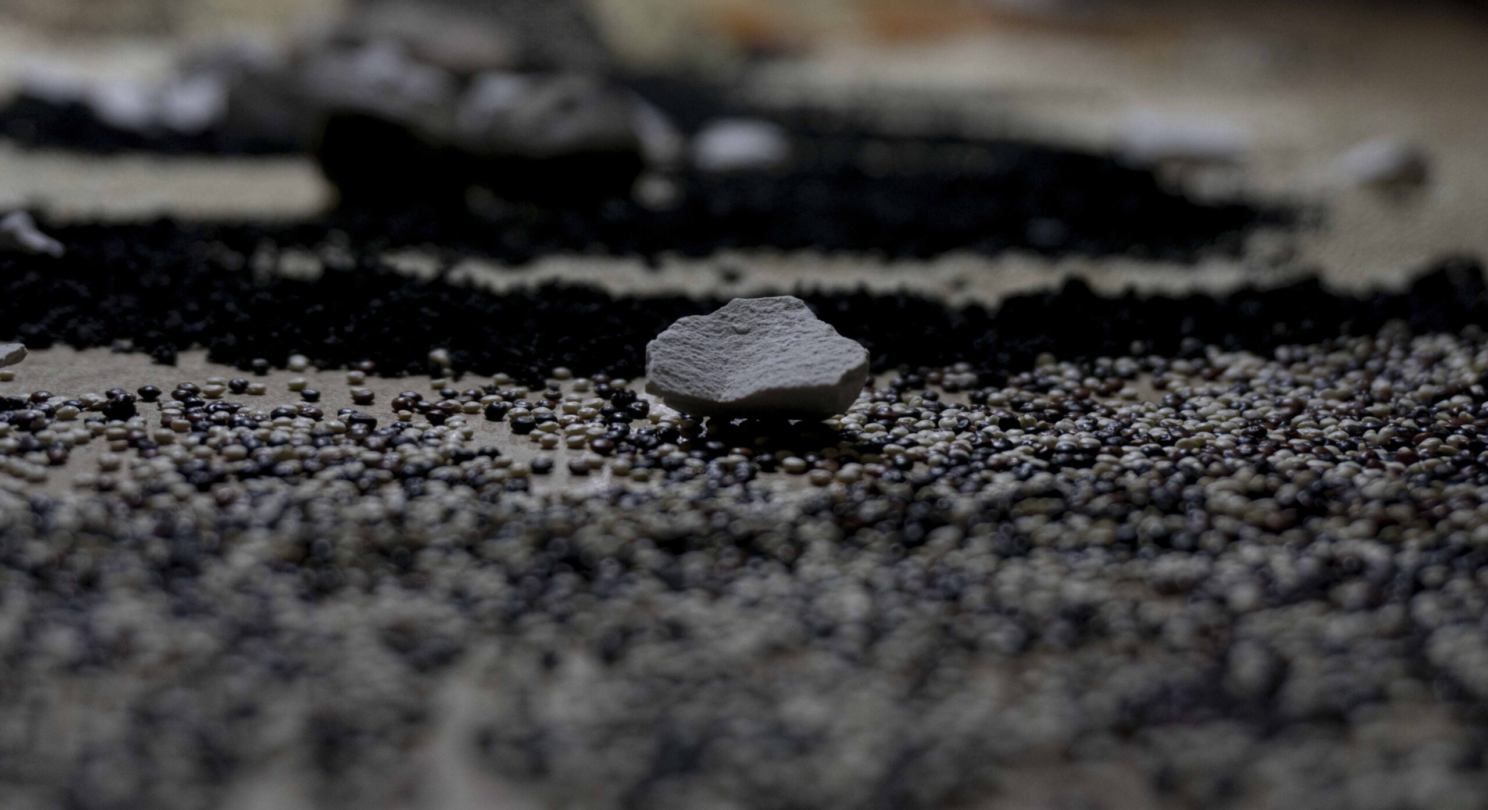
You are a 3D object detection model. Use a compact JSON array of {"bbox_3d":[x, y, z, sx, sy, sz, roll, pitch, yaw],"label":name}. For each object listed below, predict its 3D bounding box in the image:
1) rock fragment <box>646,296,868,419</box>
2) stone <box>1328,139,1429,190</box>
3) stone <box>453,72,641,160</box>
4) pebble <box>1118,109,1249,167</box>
[{"bbox_3d":[0.001,-0.005,0.210,0.021,0.011,0.015,0,15,0],"label":"rock fragment"},{"bbox_3d":[0.103,-0.039,0.349,0.017,0.008,0.013,0,15,0],"label":"stone"},{"bbox_3d":[-0.034,-0.050,0.372,0.031,0.015,0.024,0,15,0],"label":"stone"},{"bbox_3d":[0.077,-0.047,0.375,0.022,0.009,0.017,0,15,0],"label":"pebble"}]

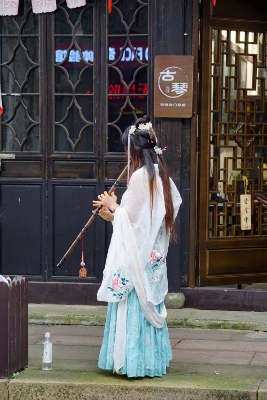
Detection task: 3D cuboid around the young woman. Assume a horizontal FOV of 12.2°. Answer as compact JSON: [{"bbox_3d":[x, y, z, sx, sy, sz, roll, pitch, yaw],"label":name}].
[{"bbox_3d":[0.022,0.294,8.167,0.550,1.660,0.530,4,6,37],"label":"young woman"}]

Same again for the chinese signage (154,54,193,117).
[{"bbox_3d":[0.321,-0.895,9.837,0.305,0.490,0.030,1,5,8],"label":"chinese signage"}]

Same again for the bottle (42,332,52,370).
[{"bbox_3d":[-0.567,0.999,8.204,0.065,0.245,0.065,0,5,0],"label":"bottle"}]

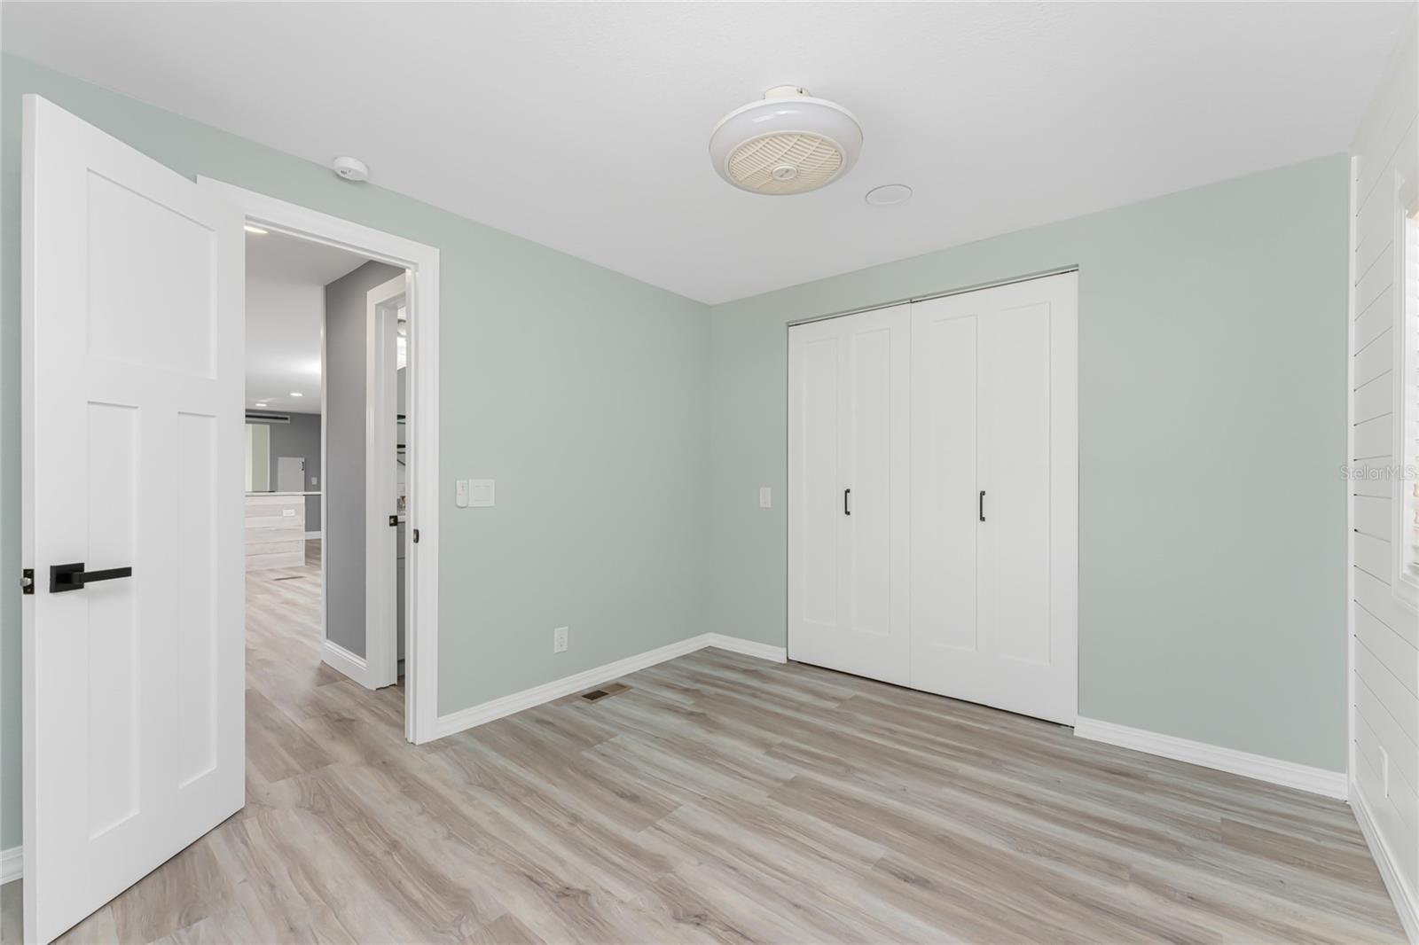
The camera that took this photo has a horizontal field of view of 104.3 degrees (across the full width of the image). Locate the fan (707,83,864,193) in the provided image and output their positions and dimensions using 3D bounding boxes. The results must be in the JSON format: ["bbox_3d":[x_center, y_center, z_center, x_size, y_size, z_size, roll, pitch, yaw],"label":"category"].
[{"bbox_3d":[0.237,-1.051,1.719,0.472,0.212,0.472,0,0,0],"label":"fan"}]

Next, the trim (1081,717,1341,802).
[{"bbox_3d":[1.964,1.136,2.227,0.820,0.092,0.015,0,0,38],"label":"trim"}]

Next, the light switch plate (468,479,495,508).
[{"bbox_3d":[-1.053,0.097,2.558,0.011,0.120,0.120,0,0,41],"label":"light switch plate"}]

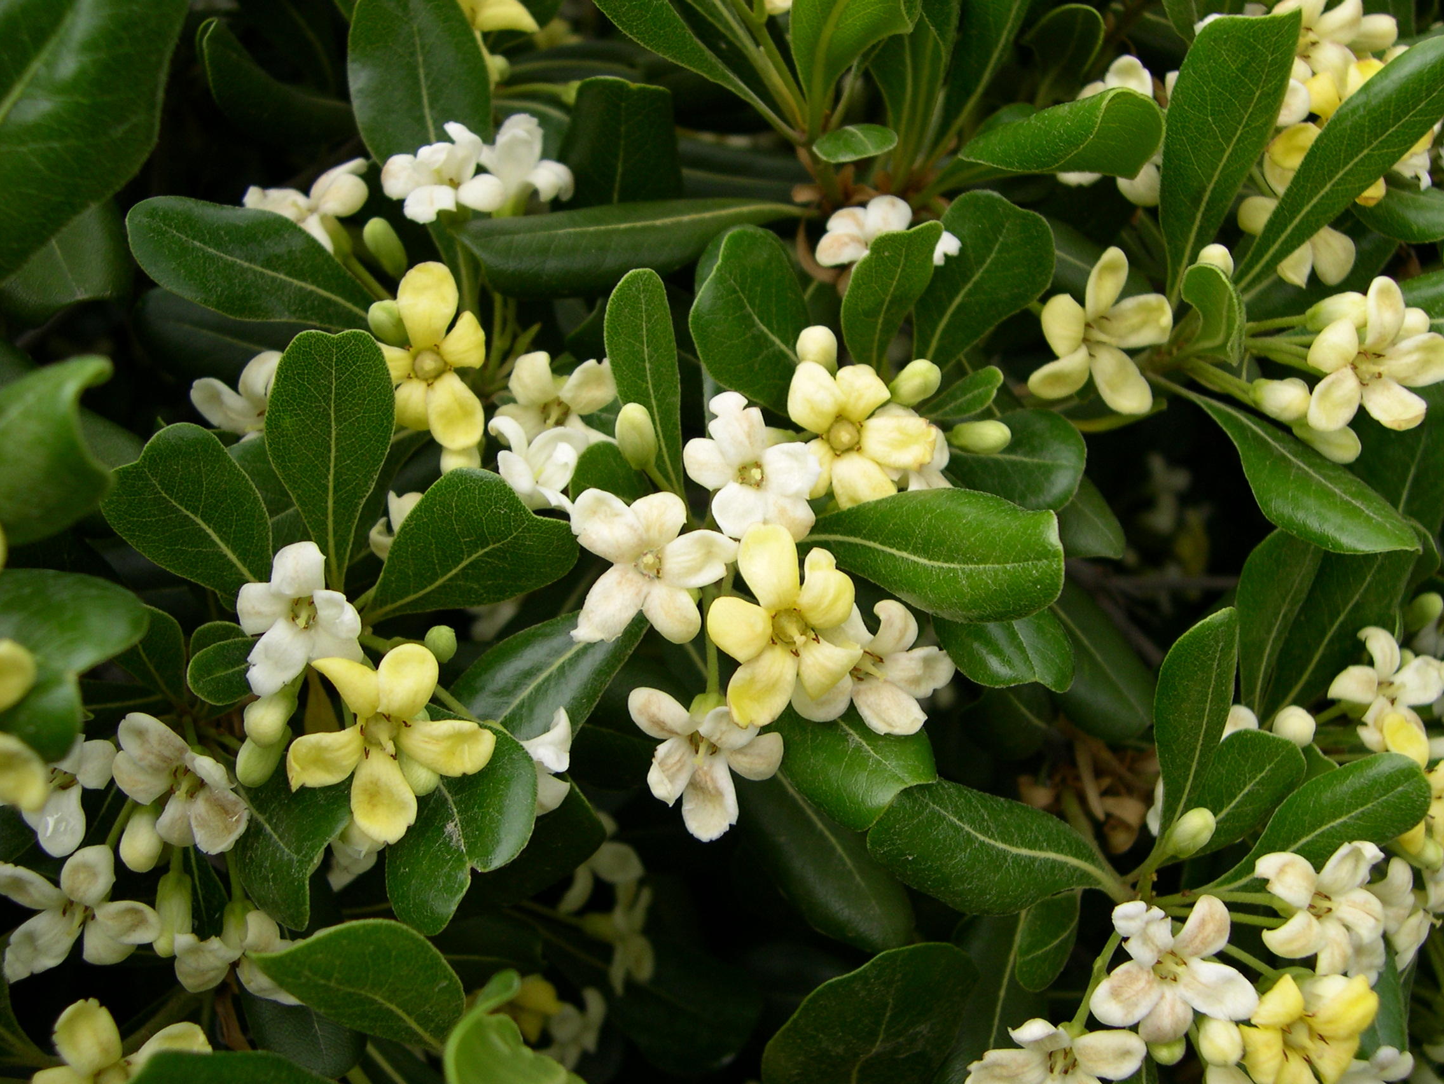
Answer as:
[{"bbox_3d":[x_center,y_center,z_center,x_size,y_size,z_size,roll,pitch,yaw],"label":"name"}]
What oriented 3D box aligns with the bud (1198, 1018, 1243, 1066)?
[{"bbox_3d":[0.098,0.098,0.312,0.009,0.009,0.011,0,27,-3],"label":"bud"}]

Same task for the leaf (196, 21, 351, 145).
[{"bbox_3d":[-0.098,-0.104,0.365,0.051,0.012,0.025,16,51,-2],"label":"leaf"}]

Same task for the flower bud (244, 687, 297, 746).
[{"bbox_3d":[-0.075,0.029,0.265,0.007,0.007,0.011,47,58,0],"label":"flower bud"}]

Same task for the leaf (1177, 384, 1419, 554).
[{"bbox_3d":[0.117,-0.016,0.327,0.057,0.025,0.010,38,3,17],"label":"leaf"}]

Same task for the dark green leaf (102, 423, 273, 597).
[{"bbox_3d":[-0.091,-0.001,0.285,0.043,0.007,0.025,39,73,22],"label":"dark green leaf"}]

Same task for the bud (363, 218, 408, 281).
[{"bbox_3d":[-0.060,-0.052,0.281,0.006,0.012,0.006,-27,12,-5],"label":"bud"}]

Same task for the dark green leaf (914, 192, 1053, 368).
[{"bbox_3d":[0.052,-0.052,0.337,0.028,0.046,0.008,32,4,-3],"label":"dark green leaf"}]

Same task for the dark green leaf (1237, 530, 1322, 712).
[{"bbox_3d":[0.111,0.015,0.315,0.019,0.038,0.009,11,7,20],"label":"dark green leaf"}]

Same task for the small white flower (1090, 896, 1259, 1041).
[{"bbox_3d":[0.074,0.070,0.260,0.028,0.024,0.015,0,9,-3],"label":"small white flower"}]

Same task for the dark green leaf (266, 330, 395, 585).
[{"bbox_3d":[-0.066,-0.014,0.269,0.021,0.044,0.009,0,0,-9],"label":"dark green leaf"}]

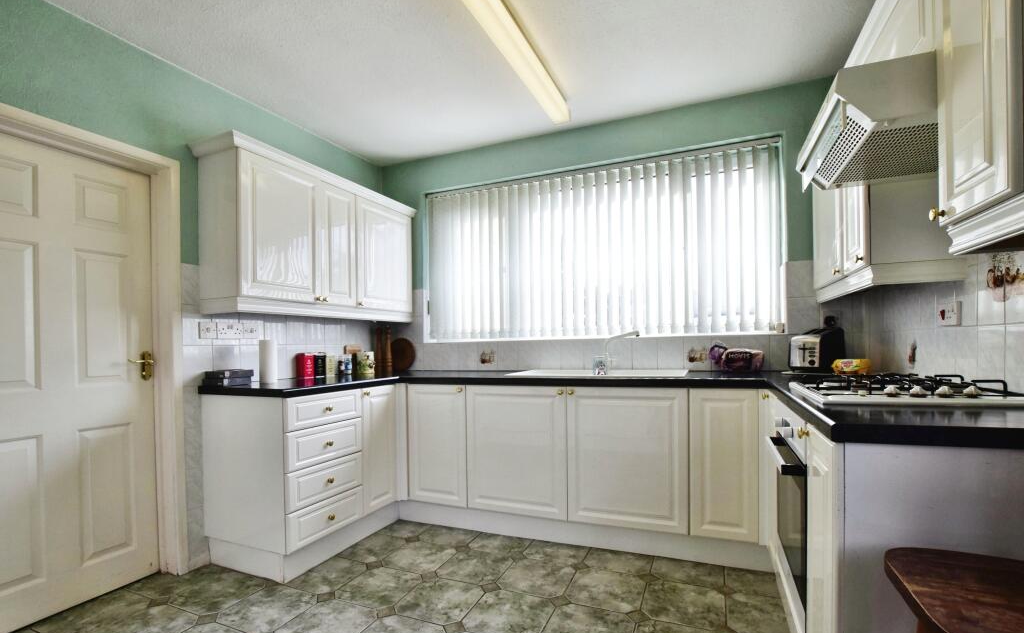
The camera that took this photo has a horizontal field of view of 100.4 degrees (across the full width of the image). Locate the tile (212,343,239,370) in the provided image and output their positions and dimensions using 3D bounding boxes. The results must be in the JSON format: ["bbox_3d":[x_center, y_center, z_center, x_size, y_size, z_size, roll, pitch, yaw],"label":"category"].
[{"bbox_3d":[-1.566,0.265,2.348,0.008,0.195,0.150,-3,-4,23],"label":"tile"}]

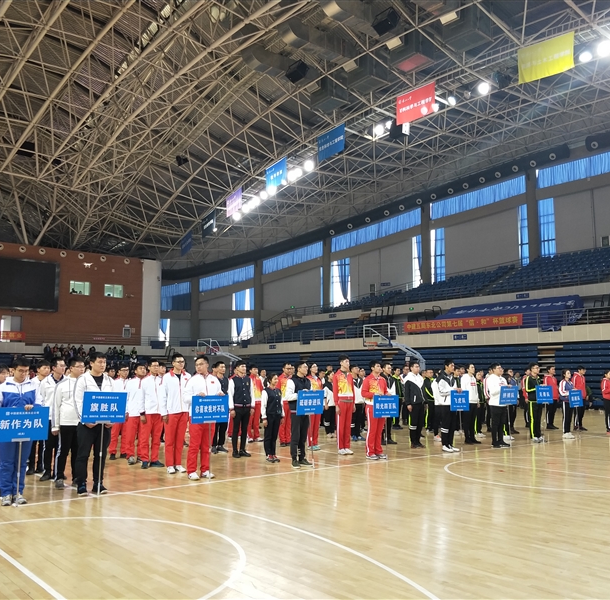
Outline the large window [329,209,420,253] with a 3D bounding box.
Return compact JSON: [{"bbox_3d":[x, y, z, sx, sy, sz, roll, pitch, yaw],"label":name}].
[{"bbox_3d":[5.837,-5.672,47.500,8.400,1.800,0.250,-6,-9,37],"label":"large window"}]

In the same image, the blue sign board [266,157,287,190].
[{"bbox_3d":[-2.086,-9.261,42.300,0.100,1.570,2.350,7,-10,-43],"label":"blue sign board"}]

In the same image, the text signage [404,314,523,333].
[{"bbox_3d":[9.565,1.426,35.200,0.100,0.650,8.200,7,-10,-43],"label":"text signage"}]

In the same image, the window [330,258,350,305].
[{"bbox_3d":[2.985,-1.526,49.000,1.900,4.100,0.250,-5,-9,35],"label":"window"}]

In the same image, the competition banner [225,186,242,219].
[{"bbox_3d":[-5.567,-7.654,45.500,2.150,1.500,0.100,-7,-10,44],"label":"competition banner"}]

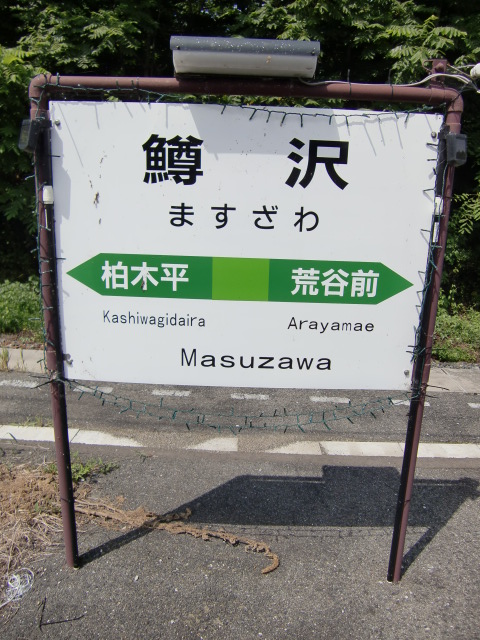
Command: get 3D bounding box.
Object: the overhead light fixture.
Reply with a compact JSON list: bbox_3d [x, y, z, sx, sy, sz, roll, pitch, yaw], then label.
[{"bbox_3d":[0.013,-0.757,1.497,0.412,0.096,0.174,1,16,-1],"label":"overhead light fixture"}]

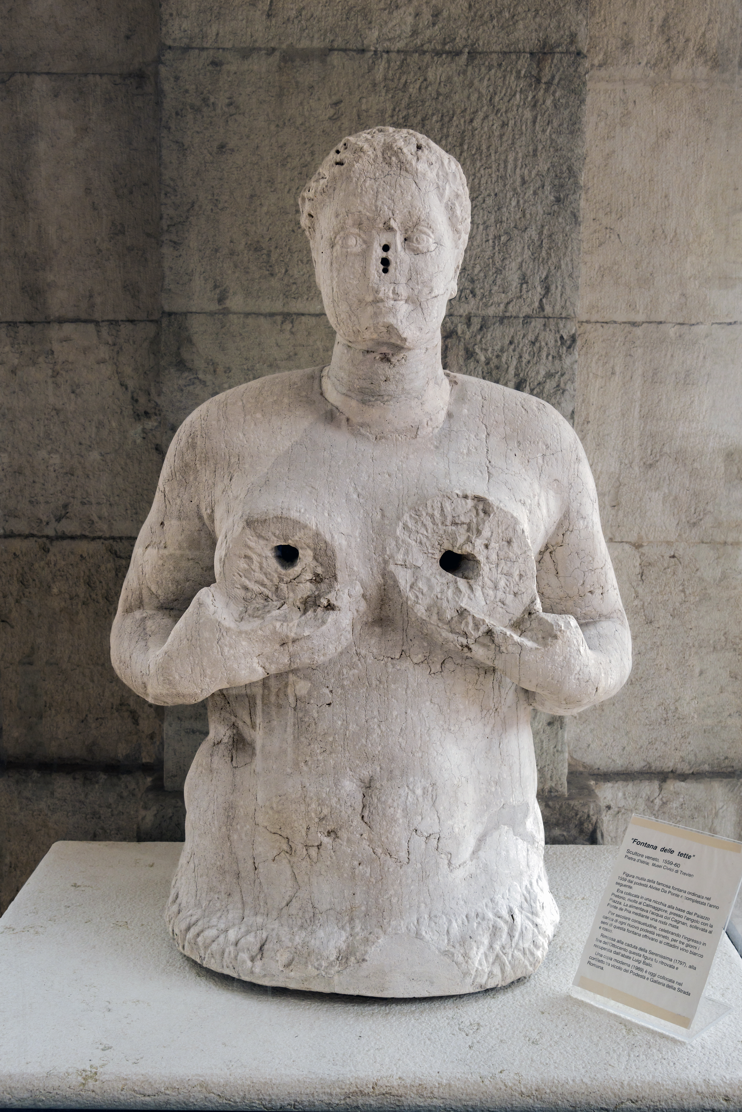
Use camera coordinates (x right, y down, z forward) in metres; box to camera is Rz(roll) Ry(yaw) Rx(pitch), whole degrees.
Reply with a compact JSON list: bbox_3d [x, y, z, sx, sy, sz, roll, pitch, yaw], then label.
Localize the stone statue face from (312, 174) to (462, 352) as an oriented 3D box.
[{"bbox_3d":[0.018,-0.334,1.330,0.170,0.197,0.130,0,6,1],"label":"stone statue face"}]

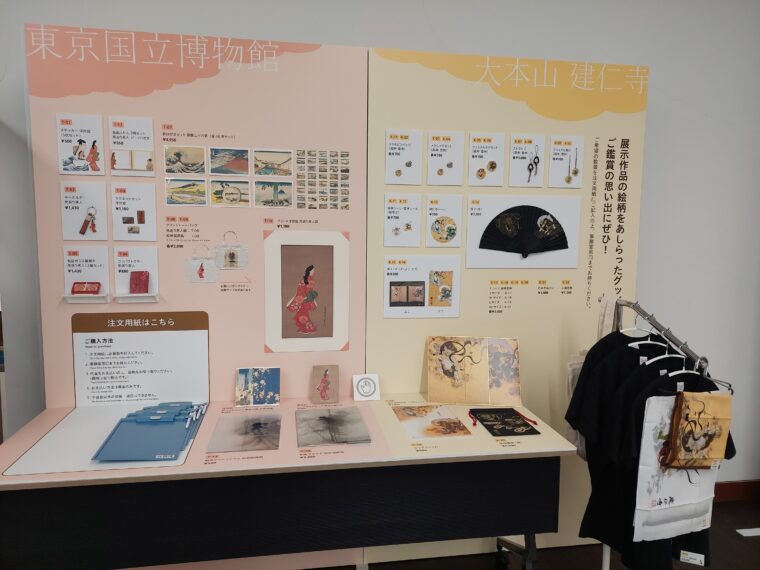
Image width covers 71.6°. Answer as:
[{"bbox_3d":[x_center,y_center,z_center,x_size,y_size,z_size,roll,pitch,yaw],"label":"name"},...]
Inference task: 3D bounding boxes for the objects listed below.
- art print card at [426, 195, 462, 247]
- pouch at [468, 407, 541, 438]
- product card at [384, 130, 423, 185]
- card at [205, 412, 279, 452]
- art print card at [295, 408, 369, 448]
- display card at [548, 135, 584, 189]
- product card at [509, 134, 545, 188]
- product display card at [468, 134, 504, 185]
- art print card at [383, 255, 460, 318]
[{"bbox_3d":[0.262,-0.257,2.133,0.150,0.212,0.010,0,6,-9],"label":"art print card"},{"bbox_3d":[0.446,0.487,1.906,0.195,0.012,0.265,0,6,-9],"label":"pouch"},{"bbox_3d":[0.096,-0.502,2.079,0.150,0.212,0.010,0,6,-9],"label":"product card"},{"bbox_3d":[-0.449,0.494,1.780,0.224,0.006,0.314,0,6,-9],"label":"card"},{"bbox_3d":[-0.169,0.483,1.816,0.230,0.010,0.328,0,7,-9],"label":"art print card"},{"bbox_3d":[0.777,-0.508,2.188,0.150,0.212,0.010,0,6,-9],"label":"display card"},{"bbox_3d":[0.607,-0.506,2.161,0.150,0.212,0.010,0,6,-9],"label":"product card"},{"bbox_3d":[0.435,-0.505,2.133,0.150,0.212,0.010,0,6,-9],"label":"product display card"},{"bbox_3d":[0.175,0.009,2.150,0.317,0.257,0.010,0,6,-9],"label":"art print card"}]

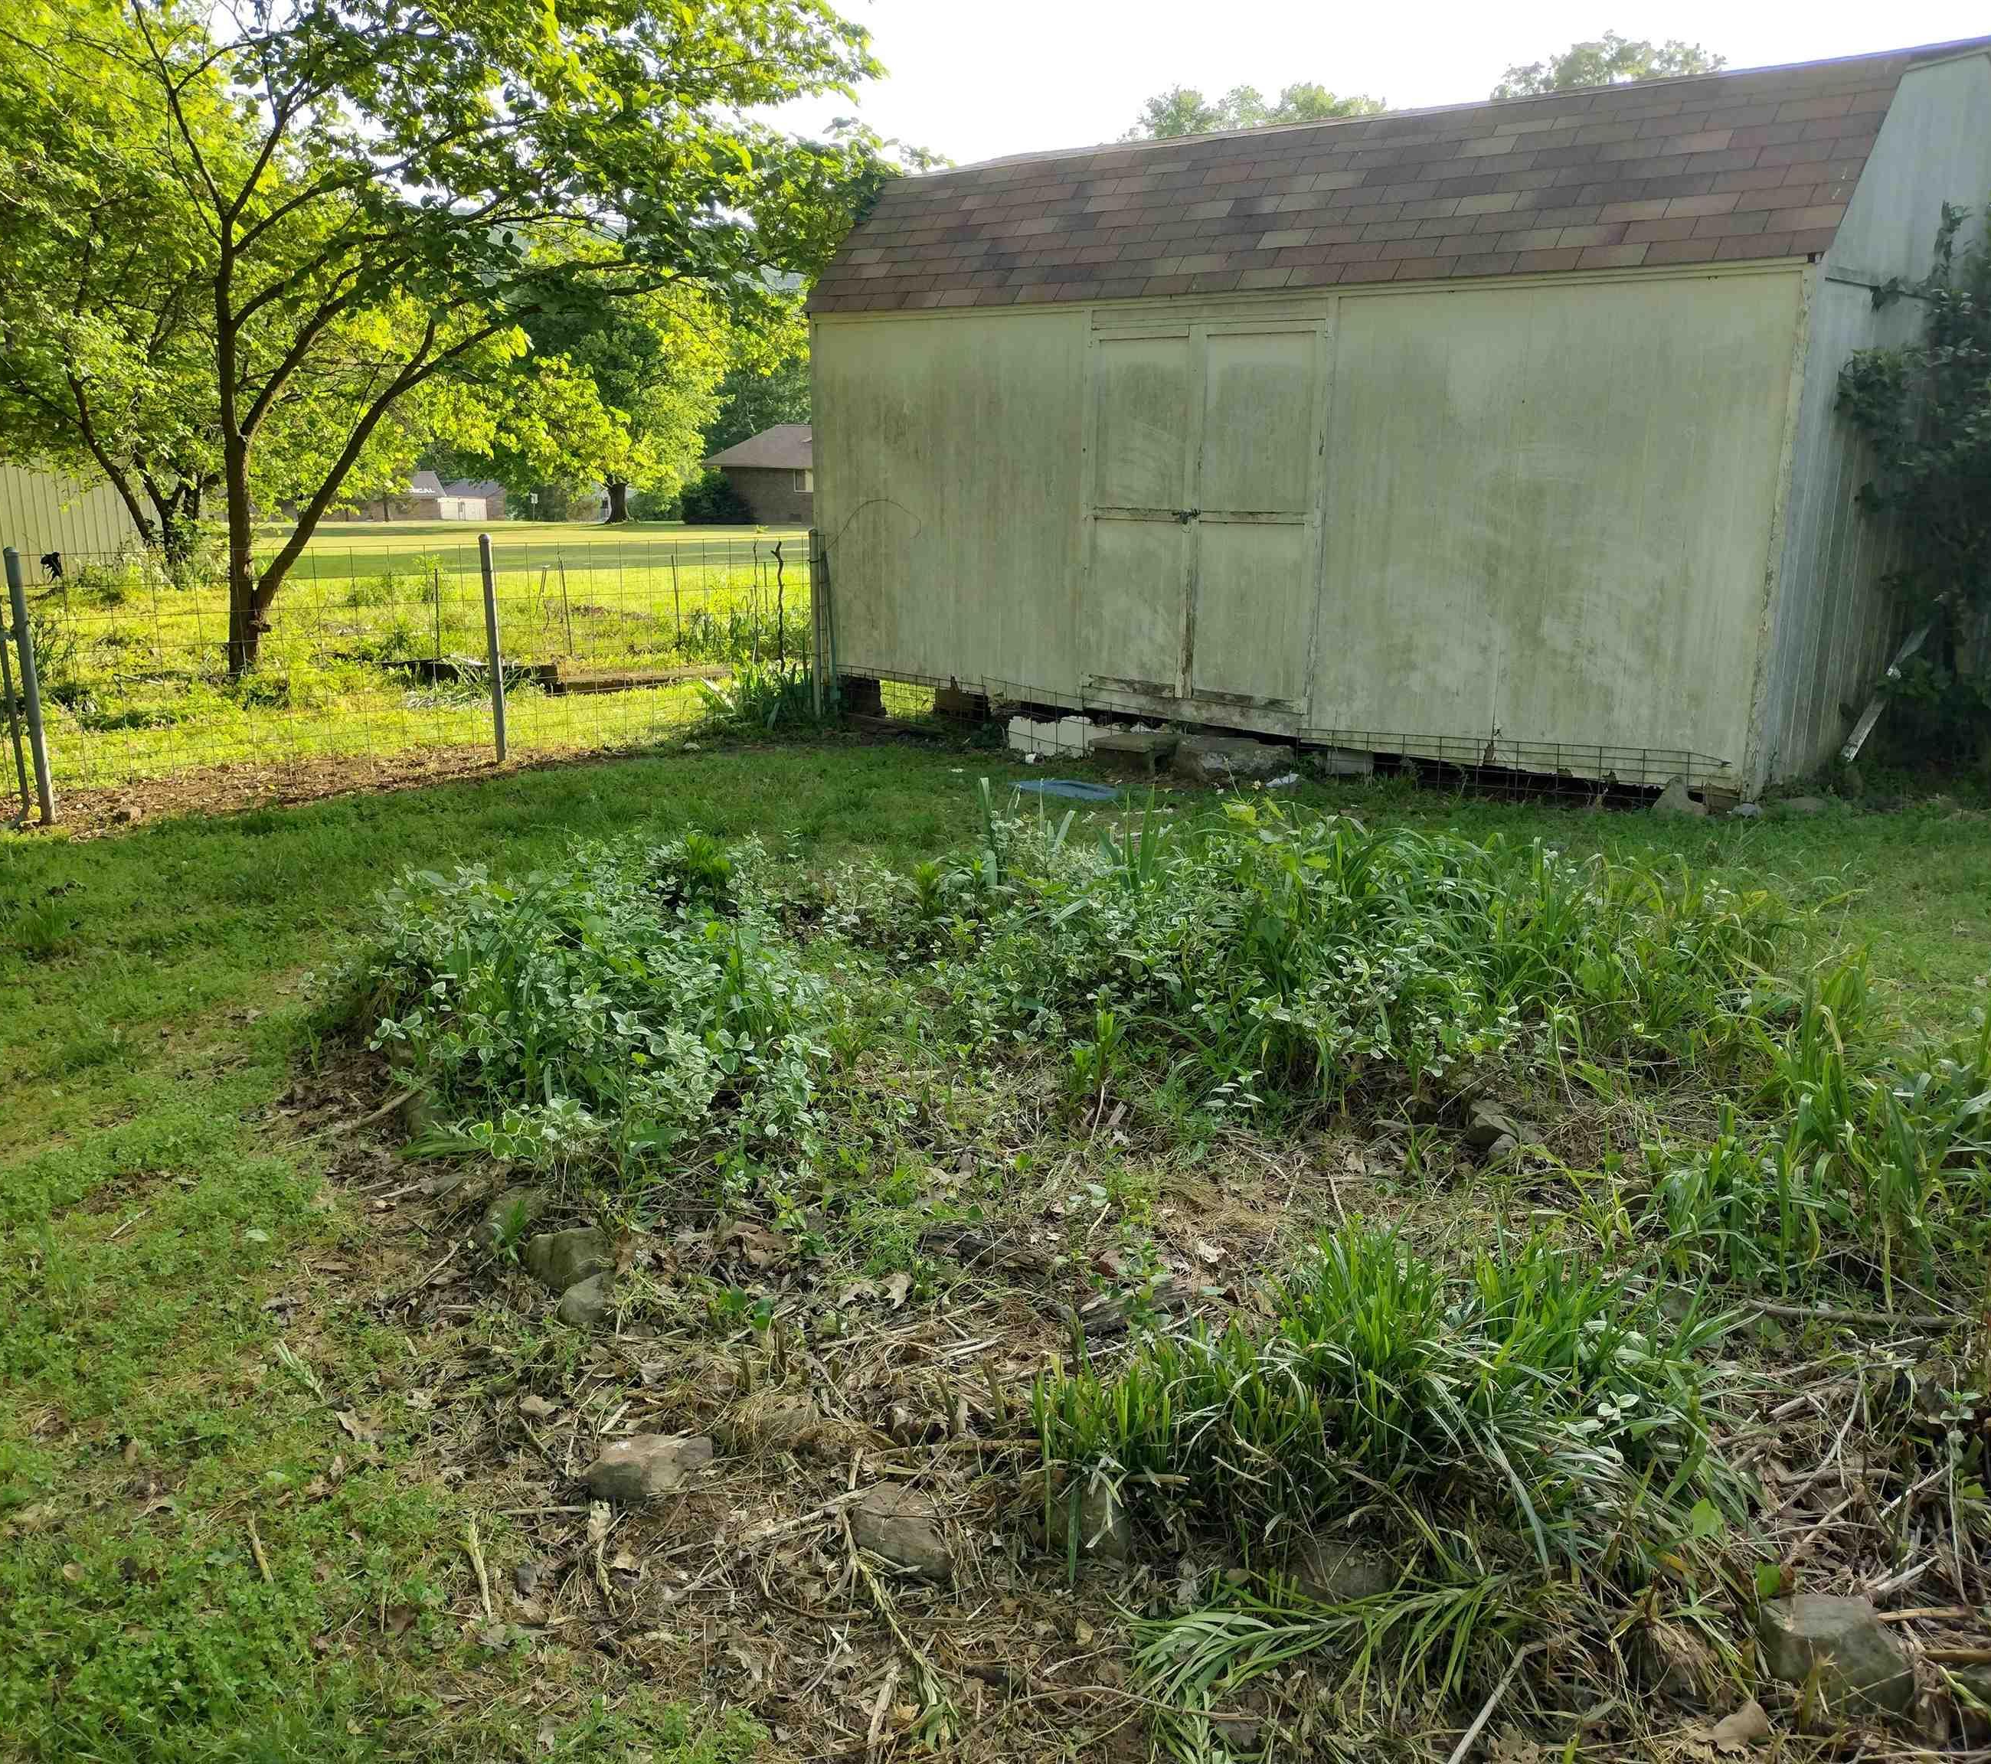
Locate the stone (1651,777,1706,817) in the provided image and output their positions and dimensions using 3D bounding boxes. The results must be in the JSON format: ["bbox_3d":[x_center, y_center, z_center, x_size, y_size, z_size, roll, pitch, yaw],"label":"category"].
[{"bbox_3d":[2.979,-0.372,7.995,0.220,0.170,0.130,13,18,42],"label":"stone"}]

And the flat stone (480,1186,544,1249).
[{"bbox_3d":[-0.992,0.690,3.771,0.120,0.080,0.115,-3,14,-15],"label":"flat stone"}]

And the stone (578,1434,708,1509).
[{"bbox_3d":[-0.531,0.895,2.794,0.180,0.060,0.090,-6,15,-26],"label":"stone"}]

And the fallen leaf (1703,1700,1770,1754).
[{"bbox_3d":[0.874,0.997,2.165,0.075,0.025,0.055,7,15,25],"label":"fallen leaf"}]

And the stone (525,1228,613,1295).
[{"bbox_3d":[-0.820,0.730,3.544,0.160,0.085,0.120,0,13,-4],"label":"stone"}]

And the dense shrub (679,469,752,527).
[{"bbox_3d":[-11.418,-15.738,75.000,3.000,2.350,2.700,-1,14,-8],"label":"dense shrub"}]

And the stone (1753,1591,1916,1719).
[{"bbox_3d":[1.018,0.939,2.229,0.165,0.100,0.105,5,14,16],"label":"stone"}]

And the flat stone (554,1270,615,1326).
[{"bbox_3d":[-0.760,0.771,3.394,0.105,0.065,0.085,-2,14,-13],"label":"flat stone"}]

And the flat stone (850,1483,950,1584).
[{"bbox_3d":[-0.132,0.917,2.590,0.135,0.075,0.095,5,14,17],"label":"flat stone"}]

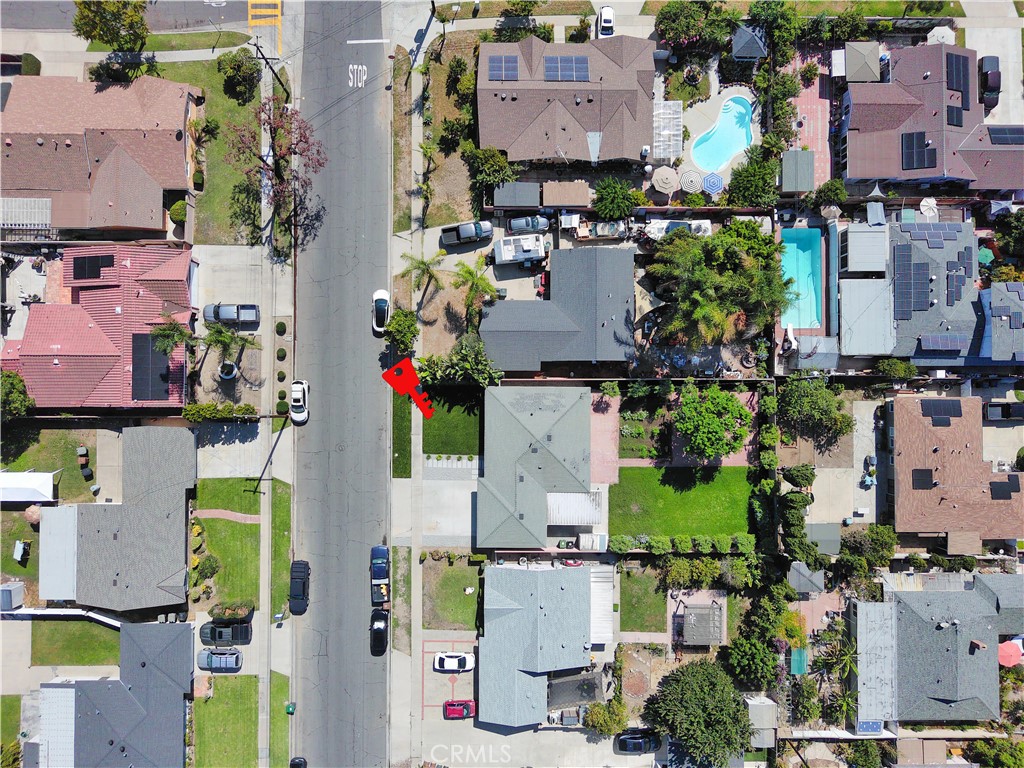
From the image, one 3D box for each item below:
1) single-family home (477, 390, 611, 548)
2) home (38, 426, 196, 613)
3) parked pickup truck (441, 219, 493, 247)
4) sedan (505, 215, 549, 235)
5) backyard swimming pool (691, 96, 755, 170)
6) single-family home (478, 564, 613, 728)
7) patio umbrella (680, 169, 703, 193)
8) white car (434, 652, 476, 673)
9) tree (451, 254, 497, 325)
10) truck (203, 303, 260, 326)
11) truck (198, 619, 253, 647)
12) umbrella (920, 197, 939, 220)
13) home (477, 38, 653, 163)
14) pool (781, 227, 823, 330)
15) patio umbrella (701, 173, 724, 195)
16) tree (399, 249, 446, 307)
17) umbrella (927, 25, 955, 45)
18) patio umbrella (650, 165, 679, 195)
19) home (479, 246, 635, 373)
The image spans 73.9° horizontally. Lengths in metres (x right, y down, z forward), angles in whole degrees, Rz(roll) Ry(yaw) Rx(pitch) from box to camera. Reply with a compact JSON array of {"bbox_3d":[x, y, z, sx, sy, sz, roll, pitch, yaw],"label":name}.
[{"bbox_3d":[2.950,9.050,73.690,13.400,4.700,17.500,0,88,-1],"label":"single-family home"},{"bbox_3d":[-42.000,14.000,72.800,16.700,4.400,19.000,0,90,0],"label":"home"},{"bbox_3d":[-4.780,-16.430,74.100,5.600,1.800,1.900,-10,90,0],"label":"parked pickup truck"},{"bbox_3d":[1.840,-17.660,76.030,4.600,1.480,1.820,-2,88,-1],"label":"sedan"},{"bbox_3d":[24.560,-28.120,78.120,5.500,1.500,9.100,35,88,0],"label":"backyard swimming pool"},{"bbox_3d":[3.690,27.750,72.800,14.300,4.400,16.400,0,90,0],"label":"single-family home"},{"bbox_3d":[19.280,-21.670,73.800,2.400,2.450,2.450,0,90,0],"label":"patio umbrella"},{"bbox_3d":[-6.220,30.420,74.600,4.500,1.430,1.800,0,88,-1],"label":"white car"},{"bbox_3d":[-3.980,-10.320,73.450,4.700,6.000,5.600,0,88,-1],"label":"tree"},{"bbox_3d":[-30.550,-7.650,74.050,5.900,1.900,2.000,0,90,0],"label":"truck"},{"bbox_3d":[-31.130,26.960,74.050,5.750,1.860,2.000,0,88,-1],"label":"truck"},{"bbox_3d":[44.790,-18.940,73.800,2.000,2.400,2.150,0,90,0],"label":"umbrella"},{"bbox_3d":[5.900,-30.050,72.750,18.800,4.500,12.850,0,90,0],"label":"home"},{"bbox_3d":[31.900,-11.600,75.700,4.500,1.500,11.300,0,90,0],"label":"pool"},{"bbox_3d":[21.580,-21.490,73.800,2.150,2.400,2.350,0,90,0],"label":"patio umbrella"},{"bbox_3d":[-9.450,-11.790,73.500,5.000,5.800,4.900,0,88,-1],"label":"tree"},{"bbox_3d":[47.920,-38.290,76.790,3.100,2.600,3.100,0,88,-1],"label":"umbrella"},{"bbox_3d":[17.060,-22.410,75.840,3.100,2.600,3.100,0,88,-1],"label":"patio umbrella"},{"bbox_3d":[4.870,-8.000,74.290,16.800,4.500,13.300,0,88,-1],"label":"home"}]

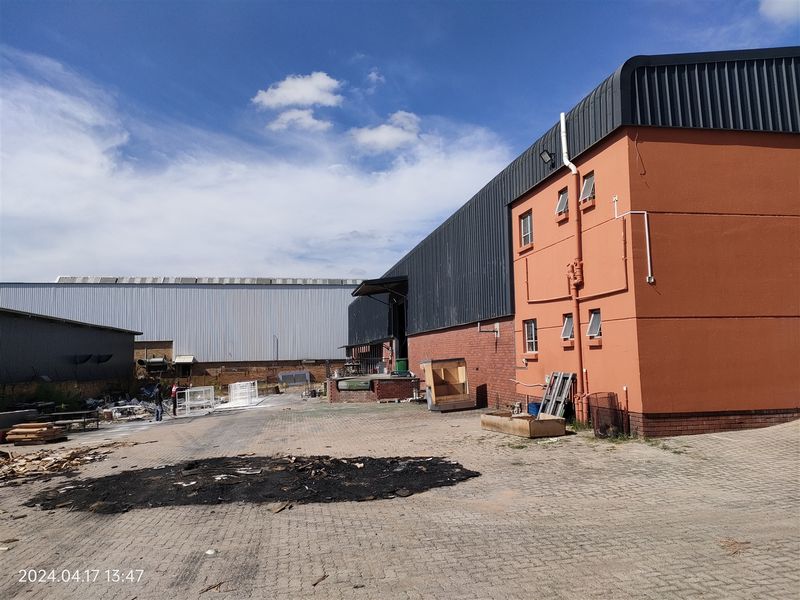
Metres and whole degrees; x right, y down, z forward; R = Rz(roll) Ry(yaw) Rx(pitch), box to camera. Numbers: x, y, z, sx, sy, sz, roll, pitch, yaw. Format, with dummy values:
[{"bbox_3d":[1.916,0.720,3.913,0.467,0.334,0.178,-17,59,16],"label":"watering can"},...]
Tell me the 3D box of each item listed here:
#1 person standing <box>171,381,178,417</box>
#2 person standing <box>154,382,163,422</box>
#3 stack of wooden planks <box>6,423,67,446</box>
[{"bbox_3d":[-10.709,4.698,29.700,0.400,1.700,0.500,0,-5,-12],"label":"person standing"},{"bbox_3d":[-10.557,4.484,27.300,0.400,1.680,0.500,0,-5,-12],"label":"person standing"},{"bbox_3d":[-12.025,4.439,20.700,1.450,0.600,1.150,-2,-6,10],"label":"stack of wooden planks"}]

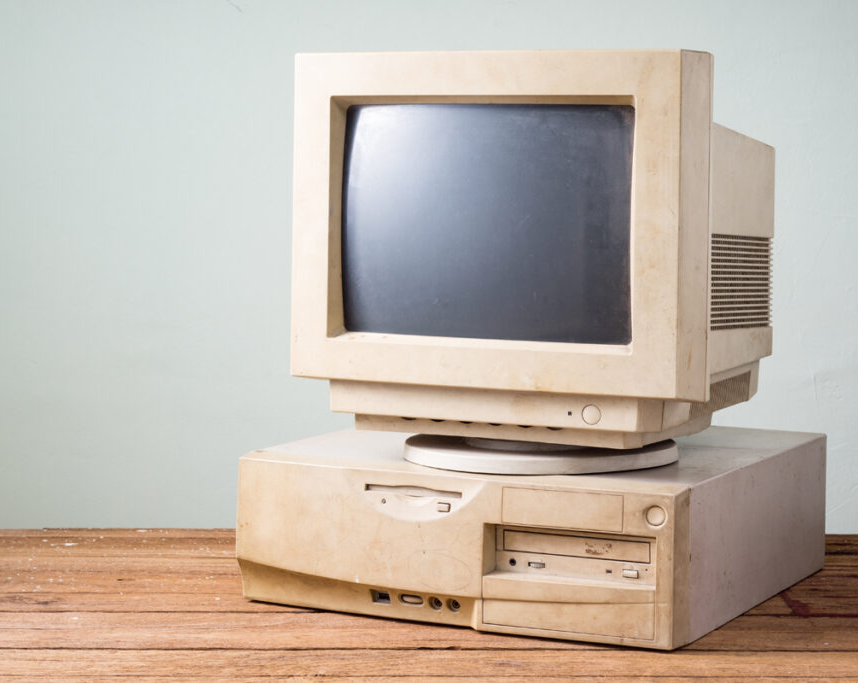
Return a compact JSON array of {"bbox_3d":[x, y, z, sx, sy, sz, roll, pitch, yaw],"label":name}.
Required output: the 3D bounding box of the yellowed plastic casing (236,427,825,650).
[{"bbox_3d":[0.103,0.159,1.966,0.420,0.130,0.382,3,6,28],"label":"yellowed plastic casing"}]

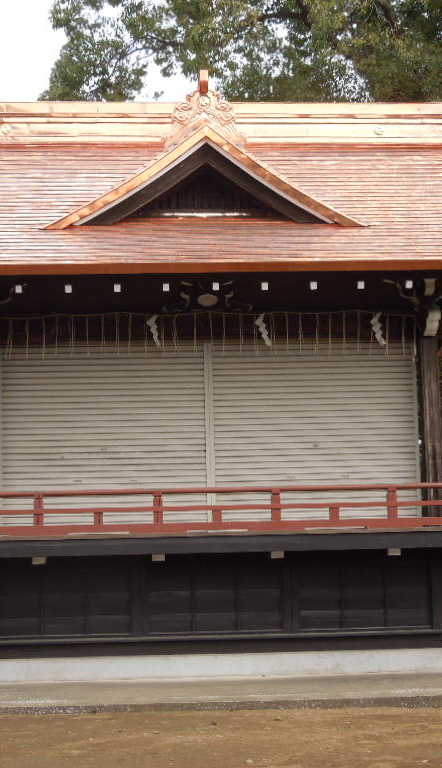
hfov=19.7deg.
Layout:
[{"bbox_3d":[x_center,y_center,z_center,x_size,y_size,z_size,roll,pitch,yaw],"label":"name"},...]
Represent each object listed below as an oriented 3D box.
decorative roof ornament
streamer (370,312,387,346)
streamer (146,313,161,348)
[{"bbox_3d":[-0.178,-3.167,14.572,0.838,0.804,0.429,-1,-7,-4],"label":"decorative roof ornament"},{"bbox_3d":[1.806,-0.623,14.584,0.177,0.385,0.047,-1,-7,-4],"label":"streamer"},{"bbox_3d":[-0.762,-0.603,14.391,0.156,0.359,0.047,-1,-7,-4],"label":"streamer"}]

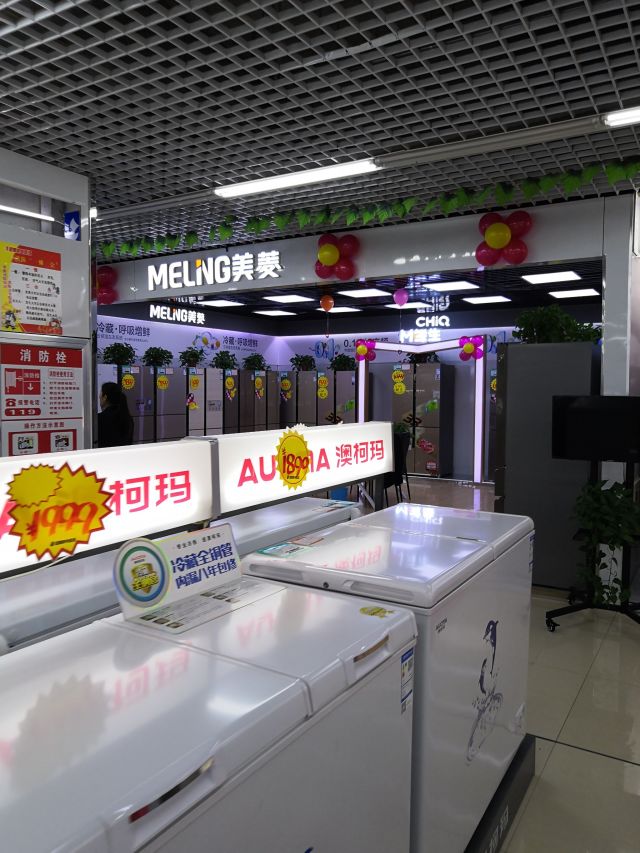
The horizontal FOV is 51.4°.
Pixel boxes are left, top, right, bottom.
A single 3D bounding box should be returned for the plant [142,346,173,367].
[{"bbox_3d":[-2.544,-1.084,10.450,0.460,0.320,0.470,0,3,0],"label":"plant"}]

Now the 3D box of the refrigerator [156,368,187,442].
[{"bbox_3d":[-2.570,-0.004,10.481,0.660,1.820,0.630,2,4,31],"label":"refrigerator"}]

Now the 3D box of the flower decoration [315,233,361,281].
[{"bbox_3d":[0.151,-1.421,5.580,0.390,0.400,0.290,2,4,31],"label":"flower decoration"}]

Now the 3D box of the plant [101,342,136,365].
[{"bbox_3d":[-2.961,-1.061,9.850,0.480,0.340,0.490,2,4,31],"label":"plant"}]

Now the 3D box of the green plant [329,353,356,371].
[{"bbox_3d":[0.441,-1.240,12.750,0.500,0.330,0.460,2,4,31],"label":"green plant"}]

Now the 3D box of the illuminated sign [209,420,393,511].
[{"bbox_3d":[-0.043,0.123,2.473,0.130,0.231,1.191,2,4,31],"label":"illuminated sign"}]

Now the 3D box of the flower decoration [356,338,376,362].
[{"bbox_3d":[0.793,-1.320,11.600,0.390,0.390,0.280,2,4,31],"label":"flower decoration"}]

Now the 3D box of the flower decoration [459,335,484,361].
[{"bbox_3d":[2.357,-1.209,10.350,0.390,0.390,0.280,2,4,31],"label":"flower decoration"}]

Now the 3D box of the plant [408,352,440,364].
[{"bbox_3d":[1.774,-1.220,11.350,0.470,0.320,0.450,2,4,31],"label":"plant"}]

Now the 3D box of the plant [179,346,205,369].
[{"bbox_3d":[-2.010,-1.072,10.410,0.400,0.360,0.400,0,3,0],"label":"plant"}]

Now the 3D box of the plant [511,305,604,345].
[{"bbox_3d":[1.895,-0.813,5.331,0.700,0.340,0.520,2,4,31],"label":"plant"}]

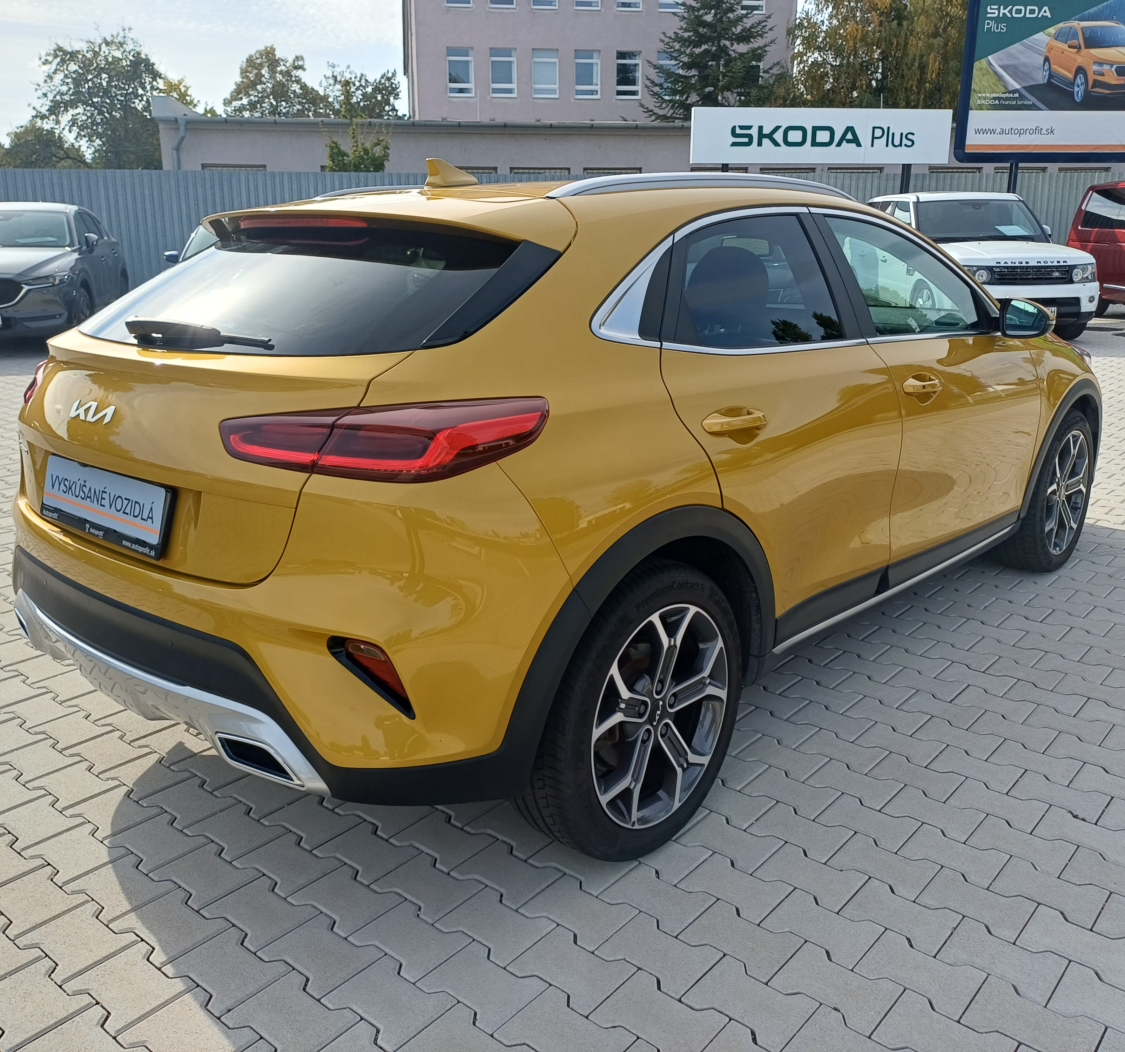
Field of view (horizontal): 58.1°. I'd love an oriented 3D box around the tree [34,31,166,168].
[{"bbox_3d":[-16.520,-13.671,37.382,4.622,8.440,4.622,-7,17,-22],"label":"tree"}]

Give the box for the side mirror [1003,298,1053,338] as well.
[{"bbox_3d":[1.505,-0.672,3.260,0.180,0.140,0.150,14,22,41],"label":"side mirror"}]

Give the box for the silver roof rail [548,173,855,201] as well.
[{"bbox_3d":[0.414,-0.822,2.500,0.050,0.085,1.320,13,22,41],"label":"silver roof rail"}]

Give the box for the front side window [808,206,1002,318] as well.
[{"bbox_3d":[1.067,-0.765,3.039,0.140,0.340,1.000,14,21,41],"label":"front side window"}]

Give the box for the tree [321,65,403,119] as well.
[{"bbox_3d":[-8.194,-15.081,42.762,3.694,8.044,3.694,-3,16,-10],"label":"tree"}]

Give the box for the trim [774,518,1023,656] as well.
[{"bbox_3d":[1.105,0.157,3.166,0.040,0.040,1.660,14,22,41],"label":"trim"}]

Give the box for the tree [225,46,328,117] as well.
[{"bbox_3d":[-12.717,-16.129,45.672,5.500,10.180,5.500,-4,15,-14],"label":"tree"}]

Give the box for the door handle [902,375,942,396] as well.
[{"bbox_3d":[1.031,-0.406,2.894,0.060,0.050,0.250,14,22,41],"label":"door handle"}]

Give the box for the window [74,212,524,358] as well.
[{"bbox_3d":[-0.638,-0.551,2.249,1.250,0.130,0.550,13,50,41],"label":"window"}]

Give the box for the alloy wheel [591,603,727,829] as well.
[{"bbox_3d":[0.164,0.401,2.272,0.180,0.490,0.490,14,22,41],"label":"alloy wheel"}]

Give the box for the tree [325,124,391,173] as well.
[{"bbox_3d":[-3.949,-6.136,19.818,1.500,3.860,1.500,-3,15,-10],"label":"tree"}]

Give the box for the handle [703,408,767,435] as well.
[{"bbox_3d":[0.367,-0.220,2.145,0.045,0.048,0.228,13,16,41],"label":"handle"}]

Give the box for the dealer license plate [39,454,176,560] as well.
[{"bbox_3d":[-0.928,-0.049,2.050,0.530,0.135,0.025,13,6,41],"label":"dealer license plate"}]

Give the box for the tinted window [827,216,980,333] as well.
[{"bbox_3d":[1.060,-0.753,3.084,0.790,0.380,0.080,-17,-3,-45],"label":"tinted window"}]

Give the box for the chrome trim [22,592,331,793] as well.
[{"bbox_3d":[-0.919,0.346,2.267,1.380,0.210,0.160,14,22,41],"label":"chrome trim"}]

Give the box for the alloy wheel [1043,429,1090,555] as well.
[{"bbox_3d":[1.930,-0.147,4.051,0.190,0.470,0.470,13,20,41],"label":"alloy wheel"}]

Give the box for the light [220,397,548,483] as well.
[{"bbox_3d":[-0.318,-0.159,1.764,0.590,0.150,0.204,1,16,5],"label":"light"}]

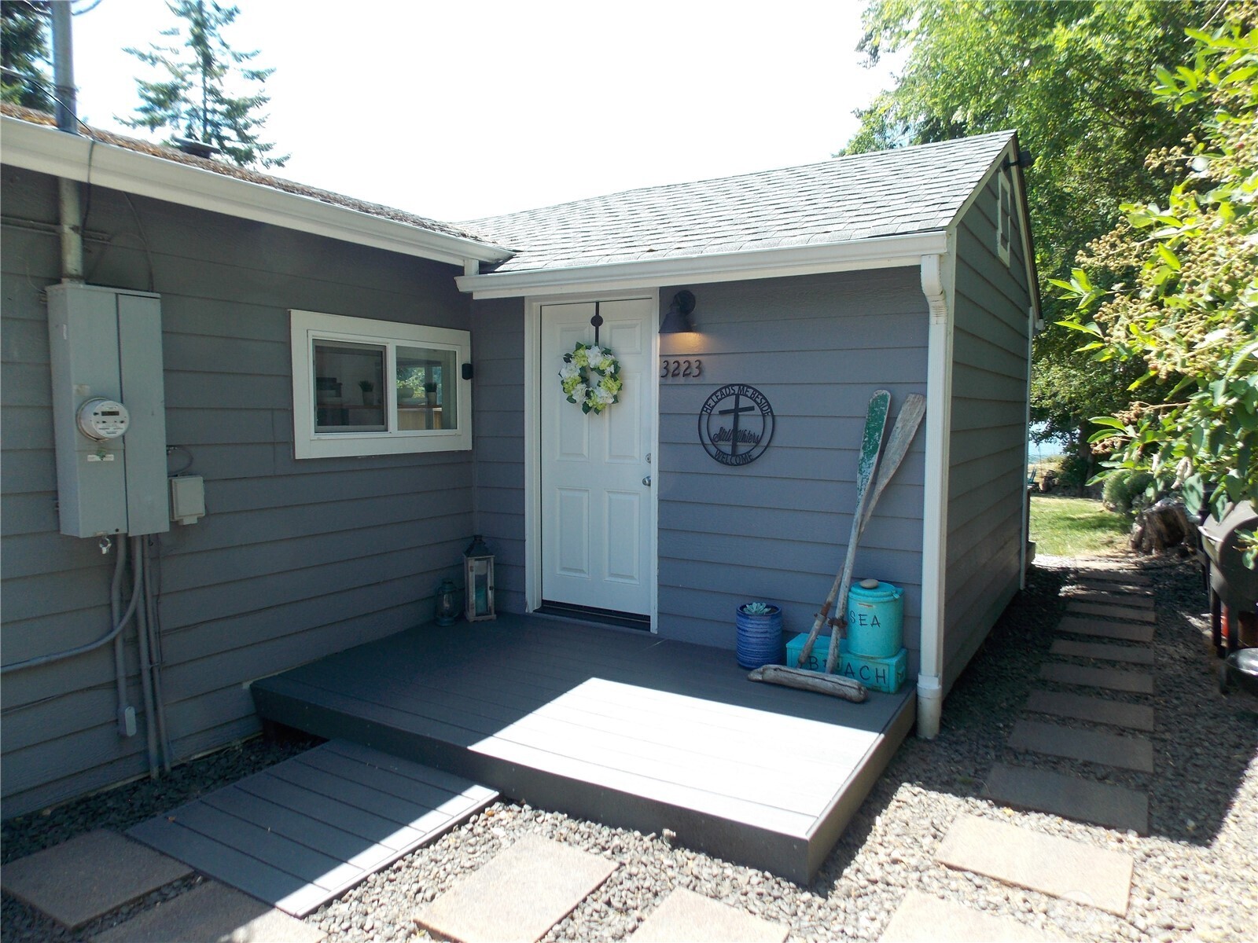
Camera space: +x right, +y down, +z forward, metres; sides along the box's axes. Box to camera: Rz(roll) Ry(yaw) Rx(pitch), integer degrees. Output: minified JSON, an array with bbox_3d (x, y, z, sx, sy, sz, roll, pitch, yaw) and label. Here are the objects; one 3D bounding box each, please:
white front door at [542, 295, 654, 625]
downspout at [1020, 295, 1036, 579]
[{"bbox_3d":[-0.202,-0.092,5.462,0.901,1.998,0.055,3,5,31],"label":"white front door"},{"bbox_3d":[3.419,-0.197,7.170,0.065,2.420,0.080,3,5,31],"label":"downspout"}]

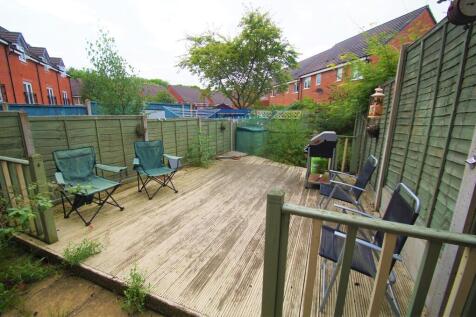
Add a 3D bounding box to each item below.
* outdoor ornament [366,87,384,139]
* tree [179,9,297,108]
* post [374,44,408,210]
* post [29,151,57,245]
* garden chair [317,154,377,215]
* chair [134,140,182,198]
[{"bbox_3d":[2.446,-0.819,3.531,0.230,0.870,0.230,6,13,23],"label":"outdoor ornament"},{"bbox_3d":[0.055,-4.426,11.314,6.600,7.100,6.000,1,12,0],"label":"tree"},{"bbox_3d":[2.232,-0.340,2.886,0.090,2.343,0.100,6,13,23],"label":"post"},{"bbox_3d":[-2.070,0.452,2.116,0.085,0.980,0.085,6,13,23],"label":"post"},{"bbox_3d":[1.514,0.425,2.758,0.680,0.880,0.570,8,14,29],"label":"garden chair"},{"bbox_3d":[-1.465,0.174,3.598,0.770,0.910,0.580,-11,17,-44],"label":"chair"}]

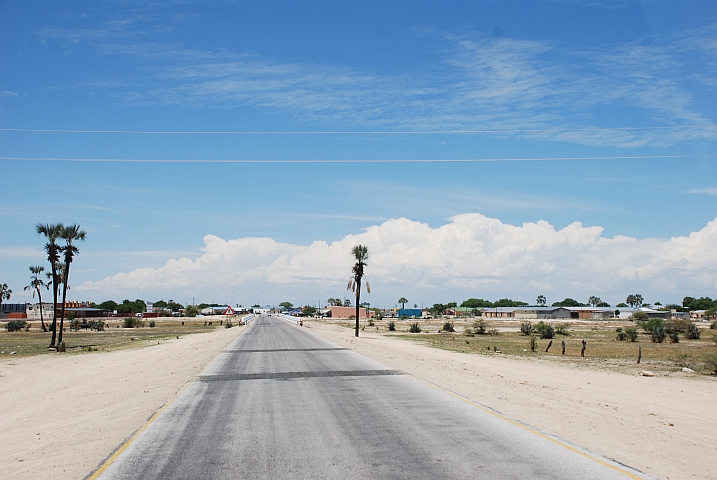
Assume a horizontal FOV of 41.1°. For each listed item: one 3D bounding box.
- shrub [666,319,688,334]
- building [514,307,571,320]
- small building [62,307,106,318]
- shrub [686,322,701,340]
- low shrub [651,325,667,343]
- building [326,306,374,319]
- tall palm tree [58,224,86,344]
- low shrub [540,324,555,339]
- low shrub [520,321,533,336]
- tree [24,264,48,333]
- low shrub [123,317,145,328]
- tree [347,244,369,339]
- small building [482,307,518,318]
[{"bbox_3d":[32.186,8.831,97.613,2.275,1.466,2.162,0,-4,0],"label":"shrub"},{"bbox_3d":[58.078,22.949,300.500,17.875,3.637,11.000,0,-4,-3],"label":"building"},{"bbox_3d":[-83.626,22.048,289.500,14.589,3.216,9.000,0,-4,-3],"label":"small building"},{"bbox_3d":[27.241,7.413,78.221,1.178,1.438,1.119,0,-4,0],"label":"shrub"},{"bbox_3d":[21.904,6.887,70.255,1.131,1.313,1.074,0,-4,0],"label":"low shrub"},{"bbox_3d":[-3.079,23.588,311.883,14.000,3.600,14.000,0,-4,-6],"label":"building"},{"bbox_3d":[-14.966,2.455,50.000,1.515,6.529,1.500,0,-4,0],"label":"tall palm tree"},{"bbox_3d":[13.822,6.721,70.000,1.024,1.009,1.150,0,-4,0],"label":"low shrub"},{"bbox_3d":[15.747,8.324,89.934,1.141,1.347,1.084,0,-4,0],"label":"low shrub"},{"bbox_3d":[-35.875,6.638,107.806,2.674,7.442,2.540,0,-4,0],"label":"tree"},{"bbox_3d":[-30.104,11.106,129.178,2.905,1.580,2.760,0,-4,0],"label":"low shrub"},{"bbox_3d":[0.018,3.764,70.500,1.731,6.791,1.700,0,-4,0],"label":"tree"},{"bbox_3d":[45.517,23.566,309.000,10.834,3.505,8.000,0,-4,-3],"label":"small building"}]

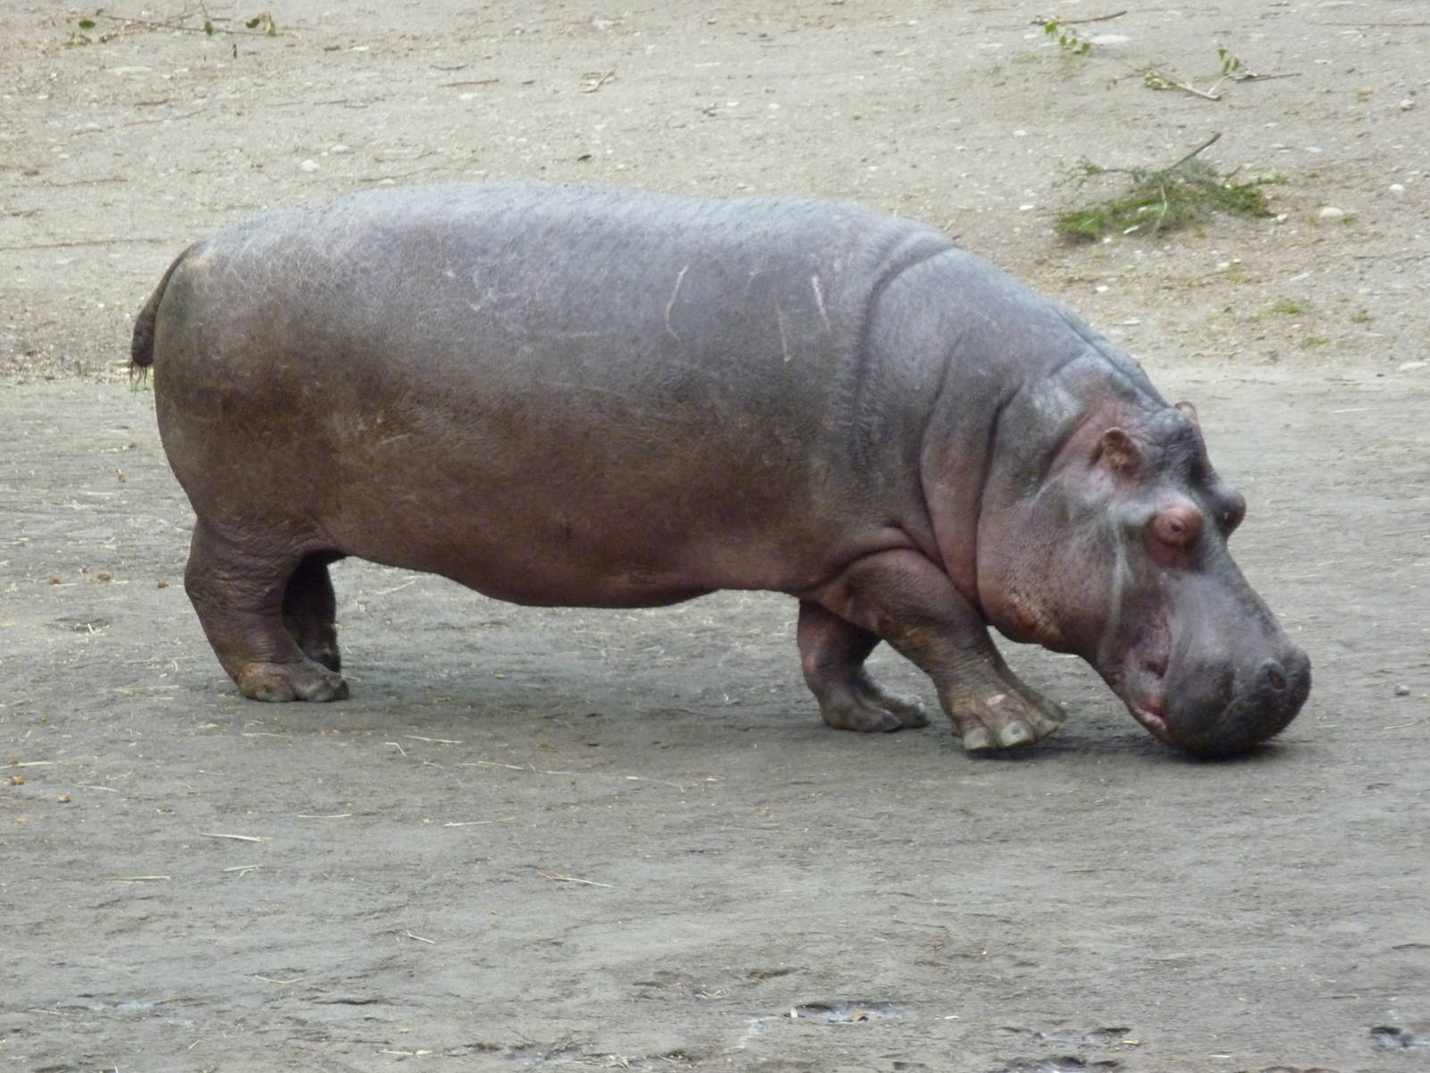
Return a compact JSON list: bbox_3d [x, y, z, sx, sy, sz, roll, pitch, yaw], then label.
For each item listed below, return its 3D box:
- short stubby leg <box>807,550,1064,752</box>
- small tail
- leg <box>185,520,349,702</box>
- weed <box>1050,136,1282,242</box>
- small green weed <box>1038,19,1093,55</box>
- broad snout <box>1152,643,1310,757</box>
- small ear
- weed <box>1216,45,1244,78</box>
[{"bbox_3d":[0.580,0.301,32.600,0.600,0.500,0.310,4,9,24],"label":"short stubby leg"},{"bbox_3d":[-1.507,-0.601,33.600,0.150,0.360,0.090,4,9,24],"label":"small tail"},{"bbox_3d":[-1.200,0.201,33.200,0.380,0.460,0.280,4,9,24],"label":"leg"},{"bbox_3d":[1.511,-1.167,41.500,0.740,0.240,0.580,0,8,0],"label":"weed"},{"bbox_3d":[1.300,-1.854,46.000,0.205,0.125,0.150,0,8,0],"label":"small green weed"},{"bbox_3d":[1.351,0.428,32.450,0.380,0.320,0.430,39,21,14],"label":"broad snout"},{"bbox_3d":[1.056,-0.228,32.350,0.100,0.115,0.060,-18,0,-25],"label":"small ear"},{"bbox_3d":[1.889,-1.743,45.500,0.100,0.110,0.085,0,8,0],"label":"weed"}]

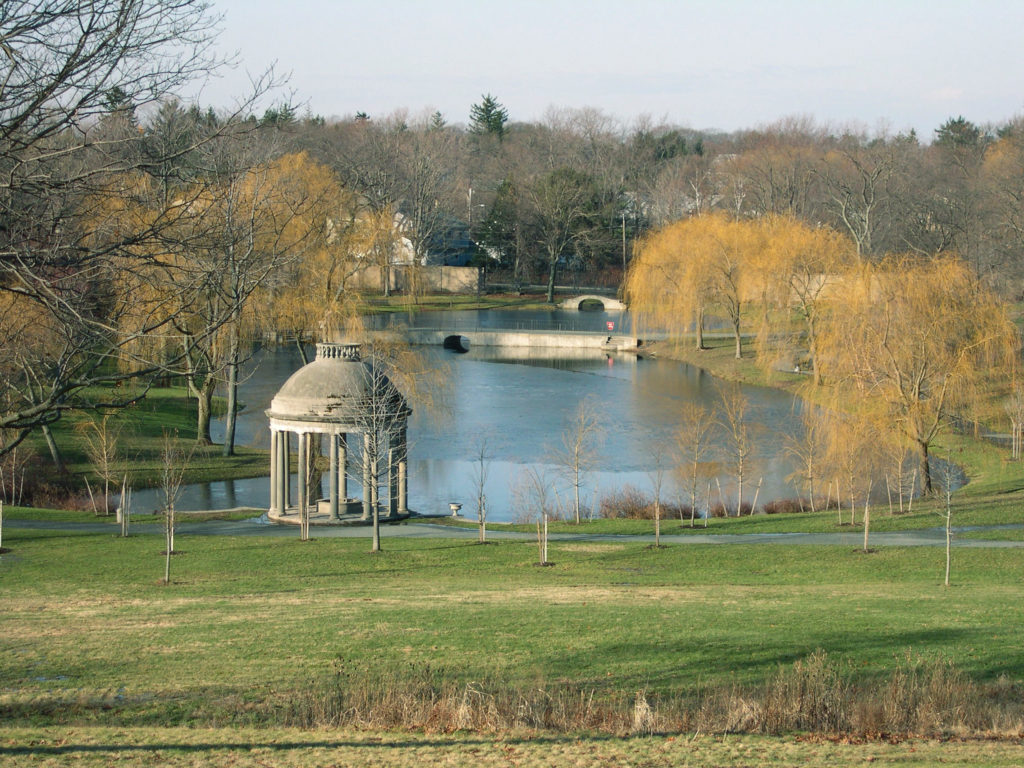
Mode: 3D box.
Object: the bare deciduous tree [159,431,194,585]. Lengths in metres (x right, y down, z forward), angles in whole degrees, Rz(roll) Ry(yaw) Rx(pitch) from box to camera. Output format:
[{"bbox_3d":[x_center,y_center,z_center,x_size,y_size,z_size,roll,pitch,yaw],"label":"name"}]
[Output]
[{"bbox_3d":[-11.342,4.175,92.000,1.220,5.210,1.220,0,4,0],"label":"bare deciduous tree"}]

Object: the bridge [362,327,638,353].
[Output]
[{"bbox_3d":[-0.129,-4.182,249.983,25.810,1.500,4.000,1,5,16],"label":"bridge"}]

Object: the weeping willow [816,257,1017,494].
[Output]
[{"bbox_3d":[19.340,-0.406,130.121,9.560,11.280,9.080,0,4,0],"label":"weeping willow"}]

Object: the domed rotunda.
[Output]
[{"bbox_3d":[-7.905,2.147,123.696,6.520,7.850,6.520,0,4,0],"label":"domed rotunda"}]

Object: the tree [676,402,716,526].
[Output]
[{"bbox_3d":[8.129,3.547,119.901,1.760,5.460,1.760,0,4,0],"label":"tree"}]

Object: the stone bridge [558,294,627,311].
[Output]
[{"bbox_3d":[9.379,-9.615,318.272,7.920,1.750,2.500,0,4,0],"label":"stone bridge"}]

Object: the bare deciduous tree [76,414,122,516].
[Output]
[{"bbox_3d":[-18.877,3.730,124.542,2.110,4.670,2.110,0,4,0],"label":"bare deciduous tree"}]

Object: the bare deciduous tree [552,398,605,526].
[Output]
[{"bbox_3d":[2.965,3.411,121.358,2.320,5.710,2.320,0,4,0],"label":"bare deciduous tree"}]

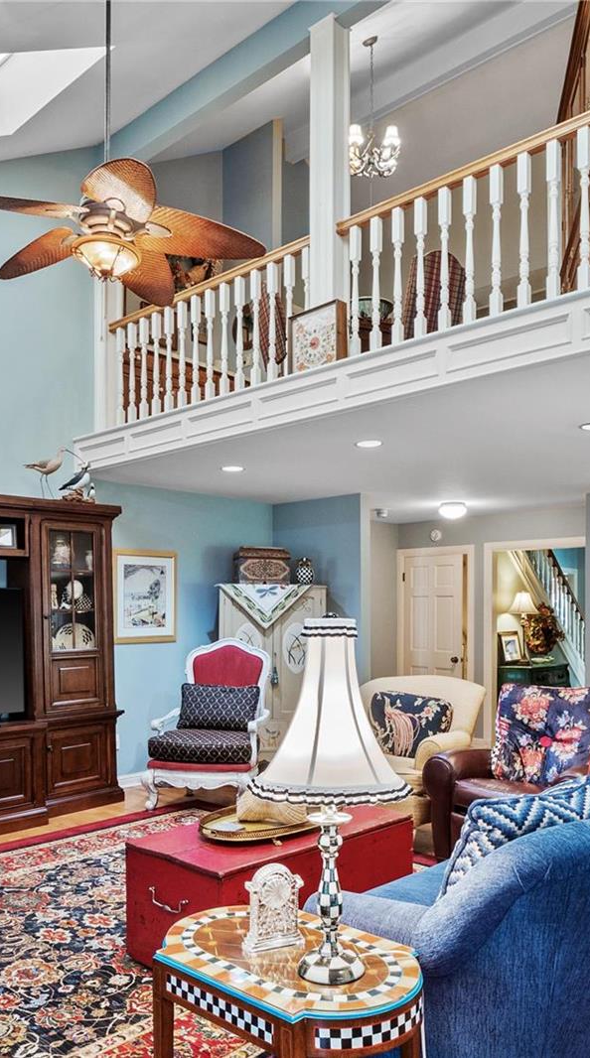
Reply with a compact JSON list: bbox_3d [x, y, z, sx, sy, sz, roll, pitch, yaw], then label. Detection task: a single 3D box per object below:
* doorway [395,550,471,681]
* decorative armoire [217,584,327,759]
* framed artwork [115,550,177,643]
[{"bbox_3d":[1.510,1.250,7.600,0.980,2.120,0.130,-3,-5,44],"label":"doorway"},{"bbox_3d":[-0.185,1.310,6.150,0.910,1.630,0.470,0,-3,2],"label":"decorative armoire"},{"bbox_3d":[-1.205,0.560,5.720,0.600,0.745,0.030,3,-5,-44],"label":"framed artwork"}]

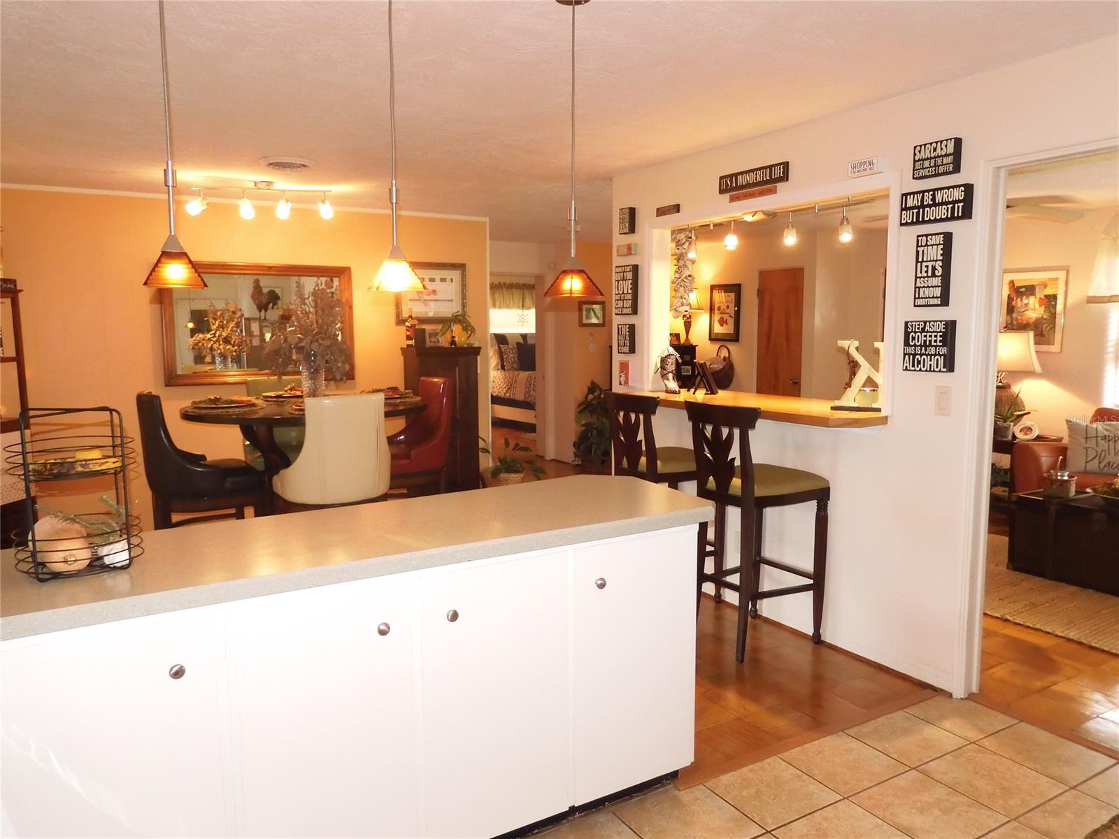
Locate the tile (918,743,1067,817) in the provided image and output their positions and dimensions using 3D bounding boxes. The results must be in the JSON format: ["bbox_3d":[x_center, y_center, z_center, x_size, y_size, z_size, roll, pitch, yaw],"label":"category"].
[{"bbox_3d":[1.407,1.177,2.532,0.327,0.010,0.327,-4,7,-30],"label":"tile"}]

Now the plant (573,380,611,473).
[{"bbox_3d":[0.374,0.054,8.414,0.420,0.953,0.420,0,6,0],"label":"plant"}]

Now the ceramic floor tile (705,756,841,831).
[{"bbox_3d":[0.691,1.205,2.507,0.333,0.010,0.288,-4,7,-31],"label":"ceramic floor tile"}]

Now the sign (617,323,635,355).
[{"bbox_3d":[0.426,-0.506,4.896,0.045,0.183,0.122,-4,7,-31],"label":"sign"}]

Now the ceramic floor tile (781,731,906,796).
[{"bbox_3d":[0.966,1.168,2.632,0.327,0.010,0.287,-4,7,-30],"label":"ceramic floor tile"}]

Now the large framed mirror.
[{"bbox_3d":[-2.239,-0.722,5.871,1.359,0.893,0.045,-4,7,-31],"label":"large framed mirror"}]

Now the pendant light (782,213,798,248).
[{"bbox_3d":[1.136,-0.934,3.822,0.070,0.165,0.070,-4,7,-31],"label":"pendant light"}]

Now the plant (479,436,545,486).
[{"bbox_3d":[-0.383,0.462,6.260,0.490,0.620,0.480,-4,7,-32],"label":"plant"}]

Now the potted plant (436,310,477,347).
[{"bbox_3d":[-0.857,-0.758,6.471,0.310,0.305,0.280,-4,7,-31],"label":"potted plant"}]

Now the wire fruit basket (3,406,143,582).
[{"bbox_3d":[-1.092,0.157,1.756,0.258,0.360,0.258,-4,7,-32],"label":"wire fruit basket"}]

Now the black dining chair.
[{"bbox_3d":[-2.000,0.397,4.318,0.610,1.115,0.534,-4,8,-29],"label":"black dining chair"}]

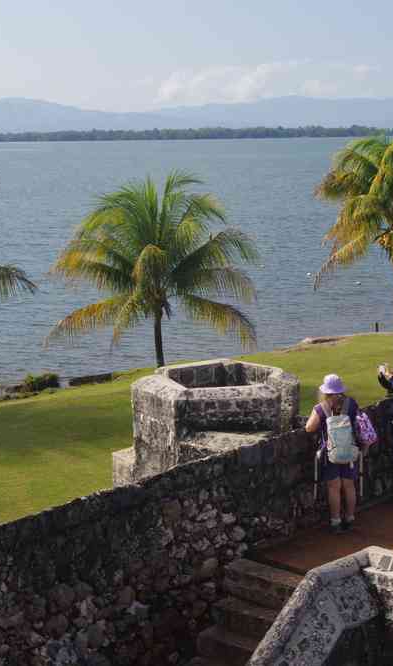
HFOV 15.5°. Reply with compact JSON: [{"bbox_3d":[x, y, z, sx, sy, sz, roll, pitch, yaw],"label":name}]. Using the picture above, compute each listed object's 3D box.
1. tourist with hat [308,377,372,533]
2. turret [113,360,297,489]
[{"bbox_3d":[1.444,1.203,14.666,0.620,1.572,0.520,-4,8,-20],"label":"tourist with hat"},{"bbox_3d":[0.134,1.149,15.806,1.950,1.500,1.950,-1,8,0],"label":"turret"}]

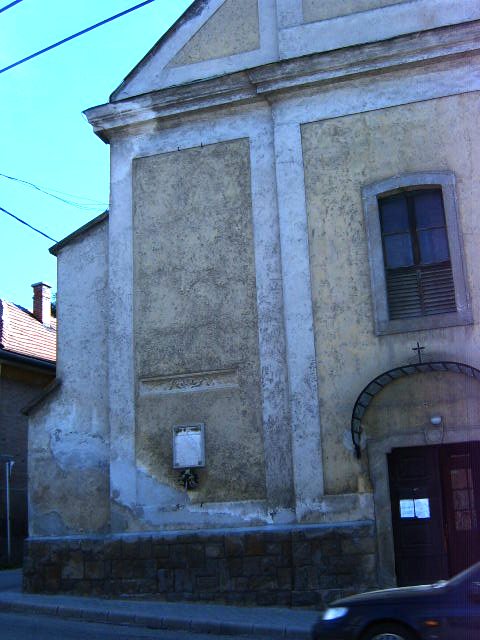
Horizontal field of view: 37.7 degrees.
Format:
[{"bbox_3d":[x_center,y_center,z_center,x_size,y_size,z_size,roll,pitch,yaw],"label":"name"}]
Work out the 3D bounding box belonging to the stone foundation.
[{"bbox_3d":[-0.897,4.394,12.494,6.700,1.300,0.450,-6,-14,16],"label":"stone foundation"}]

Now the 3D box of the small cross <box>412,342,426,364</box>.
[{"bbox_3d":[2.923,0.544,11.447,0.210,0.360,0.040,-6,-14,16],"label":"small cross"}]

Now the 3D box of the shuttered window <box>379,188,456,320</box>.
[{"bbox_3d":[3.145,-1.236,12.555,1.160,2.400,0.160,-6,-14,16],"label":"shuttered window"}]

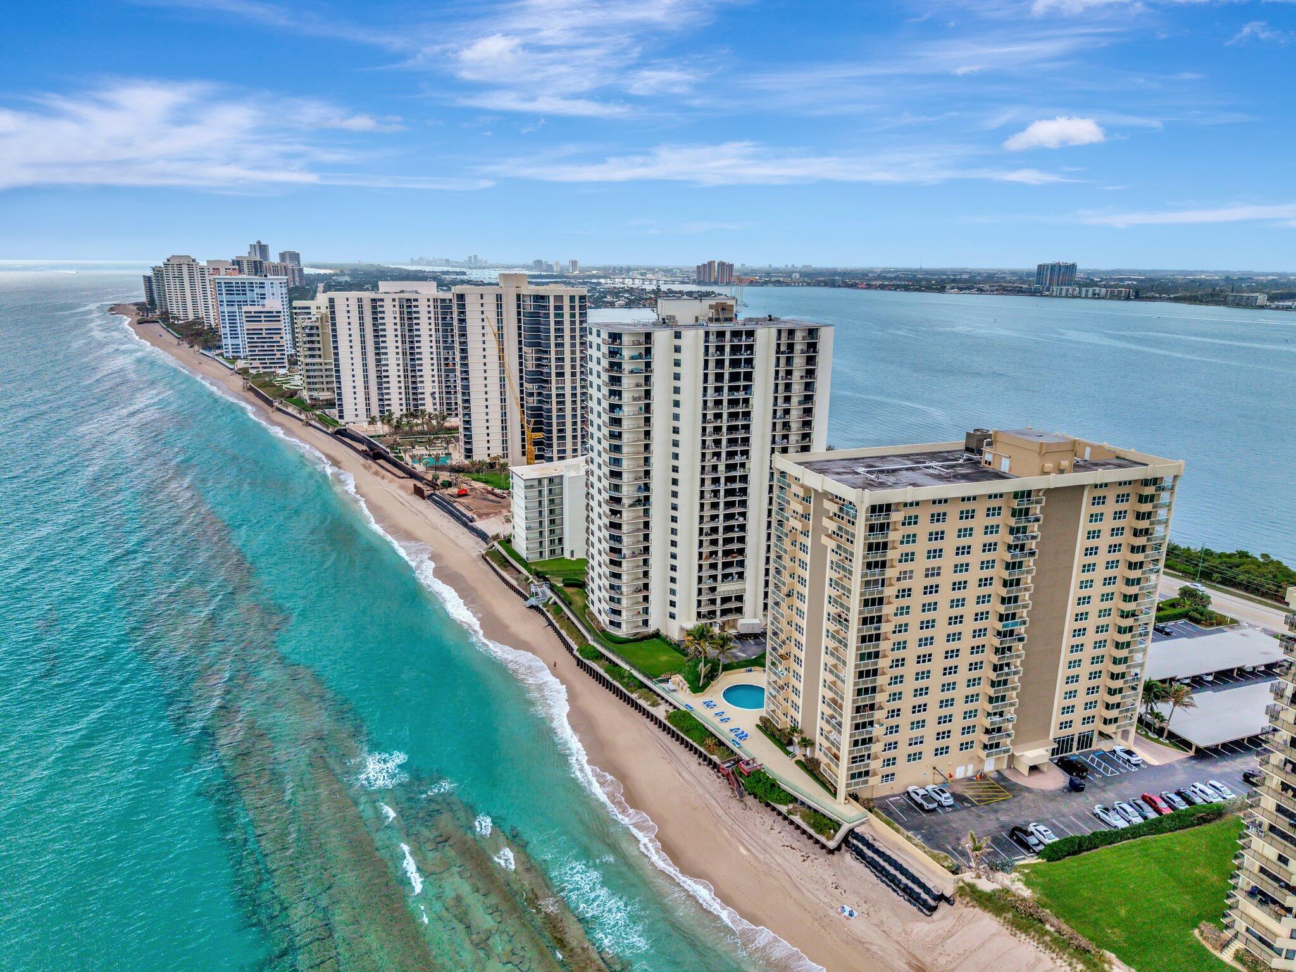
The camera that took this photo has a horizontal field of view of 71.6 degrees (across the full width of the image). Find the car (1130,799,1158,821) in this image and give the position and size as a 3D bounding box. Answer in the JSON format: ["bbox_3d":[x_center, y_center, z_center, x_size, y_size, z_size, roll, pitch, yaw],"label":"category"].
[{"bbox_3d":[72.483,47.287,130.617,1.830,1.450,4.750,-4,15,-18],"label":"car"}]

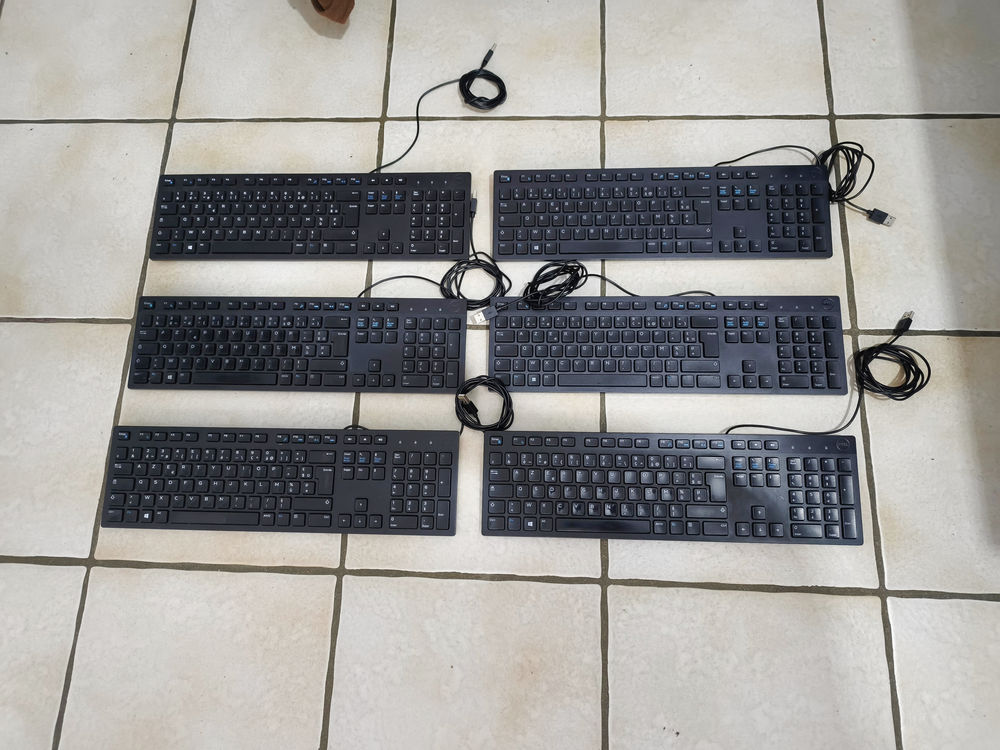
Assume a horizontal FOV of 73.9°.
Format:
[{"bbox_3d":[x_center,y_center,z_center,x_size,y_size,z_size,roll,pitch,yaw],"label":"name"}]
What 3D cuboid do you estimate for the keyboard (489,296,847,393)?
[{"bbox_3d":[0.208,-0.038,0.842,0.443,0.024,0.127,0,75,4],"label":"keyboard"}]

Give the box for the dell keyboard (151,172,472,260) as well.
[{"bbox_3d":[-0.261,-0.218,0.918,0.443,0.024,0.127,1,75,4],"label":"dell keyboard"}]

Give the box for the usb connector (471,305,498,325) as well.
[{"bbox_3d":[-0.017,-0.076,0.851,0.030,0.007,0.013,-23,75,-3],"label":"usb connector"}]

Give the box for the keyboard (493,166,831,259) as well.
[{"bbox_3d":[0.214,-0.215,0.889,0.443,0.024,0.127,0,75,3],"label":"keyboard"}]

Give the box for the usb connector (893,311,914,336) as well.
[{"bbox_3d":[0.505,-0.064,0.830,0.007,0.014,0.032,35,79,-7],"label":"usb connector"}]

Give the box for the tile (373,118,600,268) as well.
[{"bbox_3d":[-0.017,-0.212,0.914,0.307,0.010,0.305,1,75,4],"label":"tile"}]

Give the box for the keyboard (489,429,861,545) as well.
[{"bbox_3d":[0.201,0.133,0.793,0.442,0.023,0.127,0,75,3],"label":"keyboard"}]

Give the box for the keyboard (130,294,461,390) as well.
[{"bbox_3d":[-0.264,-0.040,0.871,0.443,0.024,0.127,1,75,4],"label":"keyboard"}]

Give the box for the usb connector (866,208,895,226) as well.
[{"bbox_3d":[0.503,-0.208,0.877,0.033,0.009,0.015,29,79,10],"label":"usb connector"}]

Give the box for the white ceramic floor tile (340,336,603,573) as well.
[{"bbox_3d":[-0.029,0.090,0.838,0.309,0.010,0.309,1,75,4],"label":"white ceramic floor tile"}]

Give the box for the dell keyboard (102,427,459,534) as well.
[{"bbox_3d":[-0.271,0.130,0.821,0.442,0.023,0.127,1,75,4],"label":"dell keyboard"}]

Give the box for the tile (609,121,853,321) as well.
[{"bbox_3d":[0.299,-0.209,0.899,0.309,0.010,0.309,1,75,4],"label":"tile"}]

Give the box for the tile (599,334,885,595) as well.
[{"bbox_3d":[0.287,0.096,0.815,0.307,0.010,0.305,1,75,4],"label":"tile"}]

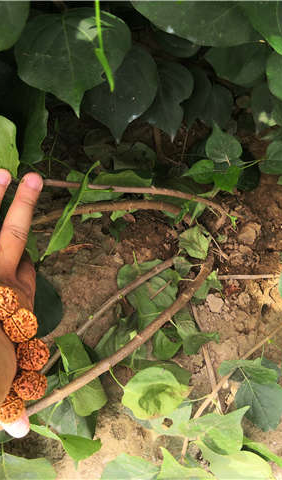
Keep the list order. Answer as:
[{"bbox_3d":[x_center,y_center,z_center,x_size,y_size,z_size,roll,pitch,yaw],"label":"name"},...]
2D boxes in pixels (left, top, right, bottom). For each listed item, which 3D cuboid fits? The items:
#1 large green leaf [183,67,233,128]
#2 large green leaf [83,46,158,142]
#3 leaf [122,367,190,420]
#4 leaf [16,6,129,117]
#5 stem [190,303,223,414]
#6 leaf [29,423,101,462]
[{"bbox_3d":[0.086,-0.184,0.640,0.064,0.091,0.025,5,25,6],"label":"large green leaf"},{"bbox_3d":[-0.020,-0.182,0.620,0.092,0.132,0.025,6,22,-4],"label":"large green leaf"},{"bbox_3d":[0.013,0.132,0.430,0.054,0.020,0.044,10,51,8],"label":"leaf"},{"bbox_3d":[-0.066,-0.178,0.500,0.108,0.100,0.025,3,26,-1],"label":"leaf"},{"bbox_3d":[0.073,0.129,0.560,0.012,0.009,0.137,-9,54,-6],"label":"stem"},{"bbox_3d":[-0.063,0.168,0.415,0.056,0.022,0.028,9,51,7],"label":"leaf"}]

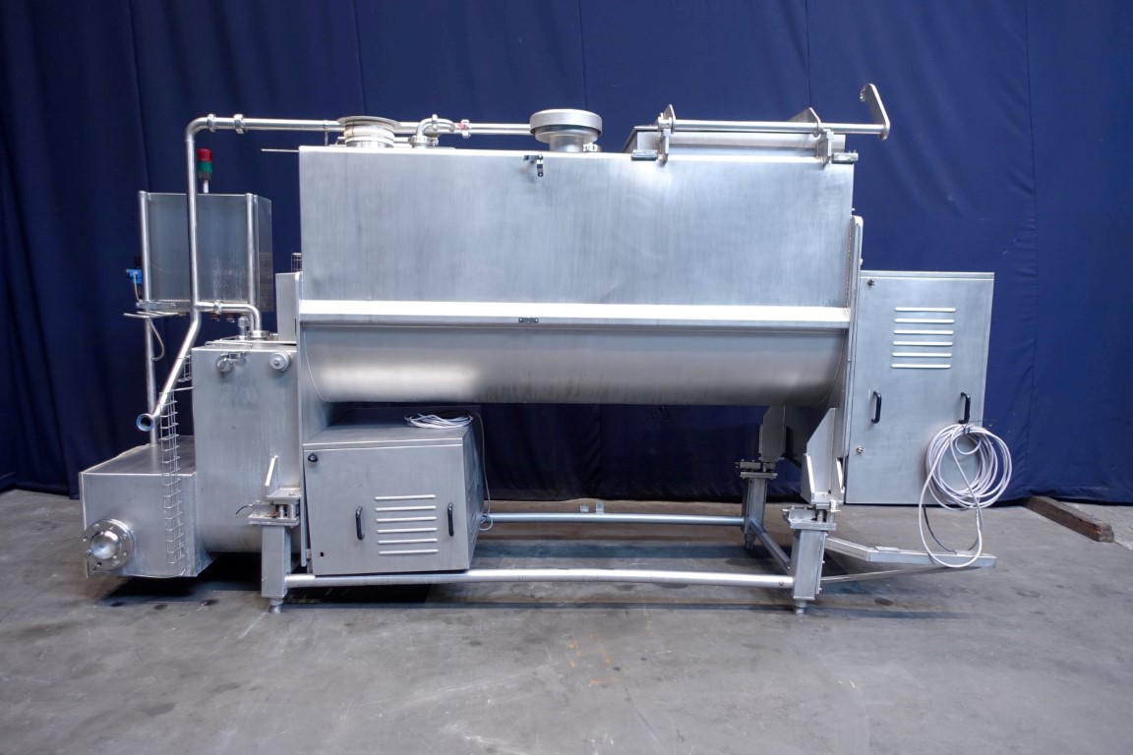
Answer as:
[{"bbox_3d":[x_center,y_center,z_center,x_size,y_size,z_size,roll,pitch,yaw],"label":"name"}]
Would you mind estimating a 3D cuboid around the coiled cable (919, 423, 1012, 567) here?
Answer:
[{"bbox_3d":[1.865,0.547,3.550,0.440,0.660,0.190,0,6,-2],"label":"coiled cable"}]

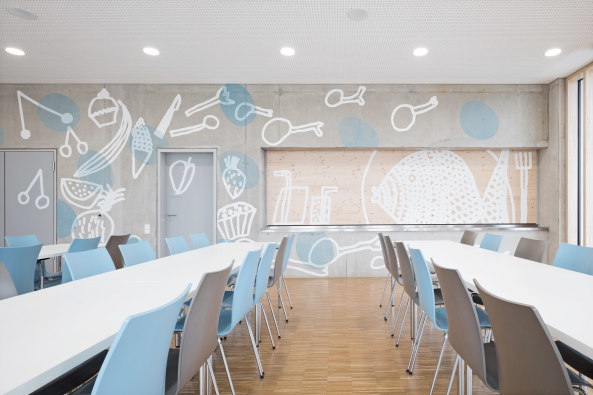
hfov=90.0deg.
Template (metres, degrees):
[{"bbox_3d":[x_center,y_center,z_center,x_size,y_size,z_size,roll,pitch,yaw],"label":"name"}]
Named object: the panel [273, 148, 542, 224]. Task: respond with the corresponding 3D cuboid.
[{"bbox_3d":[1.820,-0.180,5.030,4.620,1.270,0.080,0,-1,0],"label":"panel"}]

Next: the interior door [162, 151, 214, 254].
[{"bbox_3d":[-1.780,0.280,4.900,0.870,2.070,0.100,0,-1,0],"label":"interior door"}]

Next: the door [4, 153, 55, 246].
[{"bbox_3d":[-4.340,0.277,4.830,0.830,2.070,0.100,0,-1,0],"label":"door"}]

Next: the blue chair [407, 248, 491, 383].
[{"bbox_3d":[0.983,0.751,1.830,0.500,0.860,0.460,0,-1,3],"label":"blue chair"}]

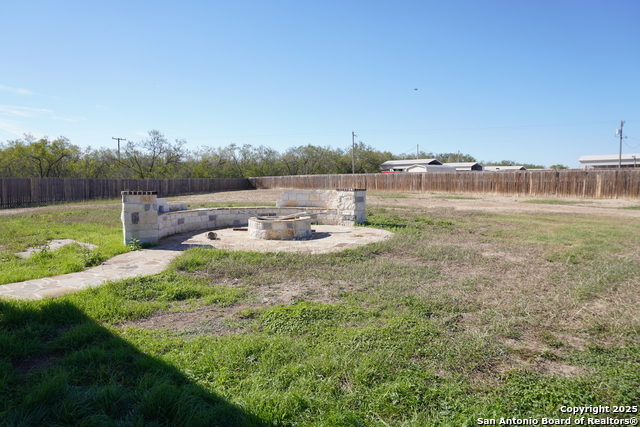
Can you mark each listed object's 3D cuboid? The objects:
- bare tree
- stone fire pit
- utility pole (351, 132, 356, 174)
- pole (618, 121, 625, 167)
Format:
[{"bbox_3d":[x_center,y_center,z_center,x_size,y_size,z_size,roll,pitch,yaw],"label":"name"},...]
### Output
[{"bbox_3d":[-22.509,-6.888,56.679,9.200,8.320,8.500,0,4,0],"label":"bare tree"},{"bbox_3d":[-1.018,0.354,10.980,1.620,0.460,1.620,0,4,0],"label":"stone fire pit"},{"bbox_3d":[5.967,-9.597,75.617,0.350,9.930,0.350,0,4,0],"label":"utility pole"},{"bbox_3d":[46.557,-9.367,65.622,0.350,9.790,0.350,0,4,0],"label":"pole"}]

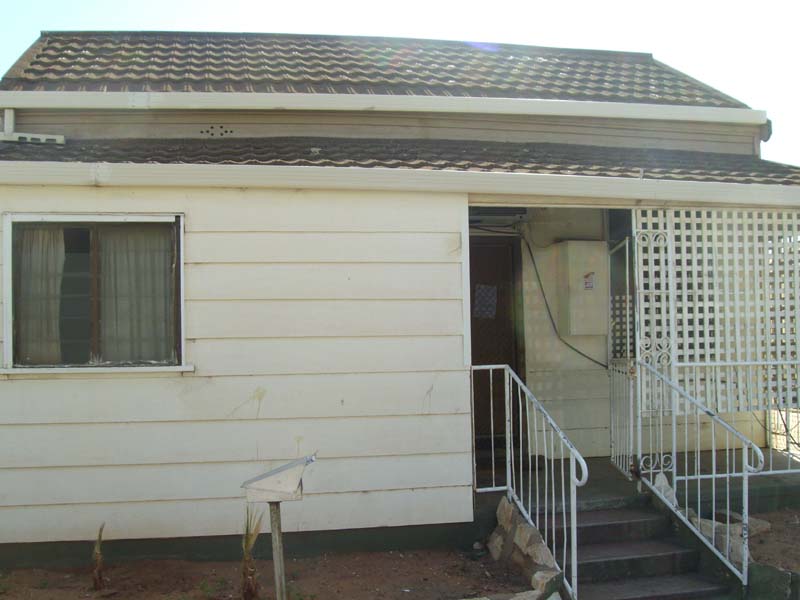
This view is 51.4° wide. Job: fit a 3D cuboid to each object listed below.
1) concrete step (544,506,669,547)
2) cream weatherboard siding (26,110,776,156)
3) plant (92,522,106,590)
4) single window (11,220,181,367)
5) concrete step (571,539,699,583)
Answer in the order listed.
[{"bbox_3d":[1.325,1.539,5.645,0.894,0.134,0.333,0,-2,-13],"label":"concrete step"},{"bbox_3d":[0.060,-1.506,7.423,6.724,0.304,0.080,-1,-2,-8],"label":"cream weatherboard siding"},{"bbox_3d":[-1.902,1.623,5.268,0.080,0.416,0.090,-1,-2,-8],"label":"plant"},{"bbox_3d":[-2.074,-0.040,5.722,1.121,1.003,0.080,-1,-2,-8],"label":"single window"},{"bbox_3d":[1.407,1.666,5.317,0.895,0.140,0.337,0,-2,-13],"label":"concrete step"}]

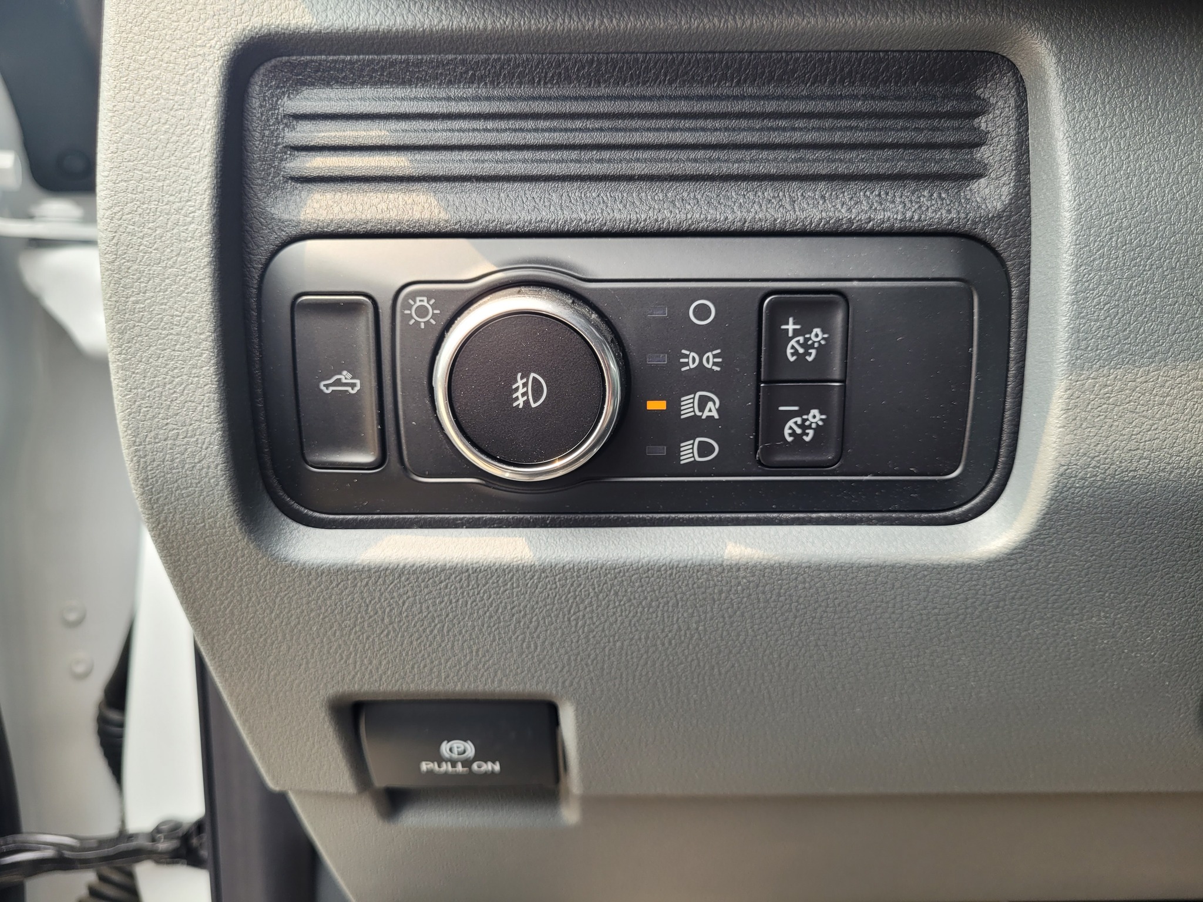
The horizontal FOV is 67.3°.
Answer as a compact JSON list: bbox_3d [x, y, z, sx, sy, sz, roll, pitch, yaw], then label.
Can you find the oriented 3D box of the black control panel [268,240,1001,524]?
[{"bbox_3d":[0.008,-0.015,0.196,0.163,0.061,0.026,0,10,0],"label":"black control panel"}]

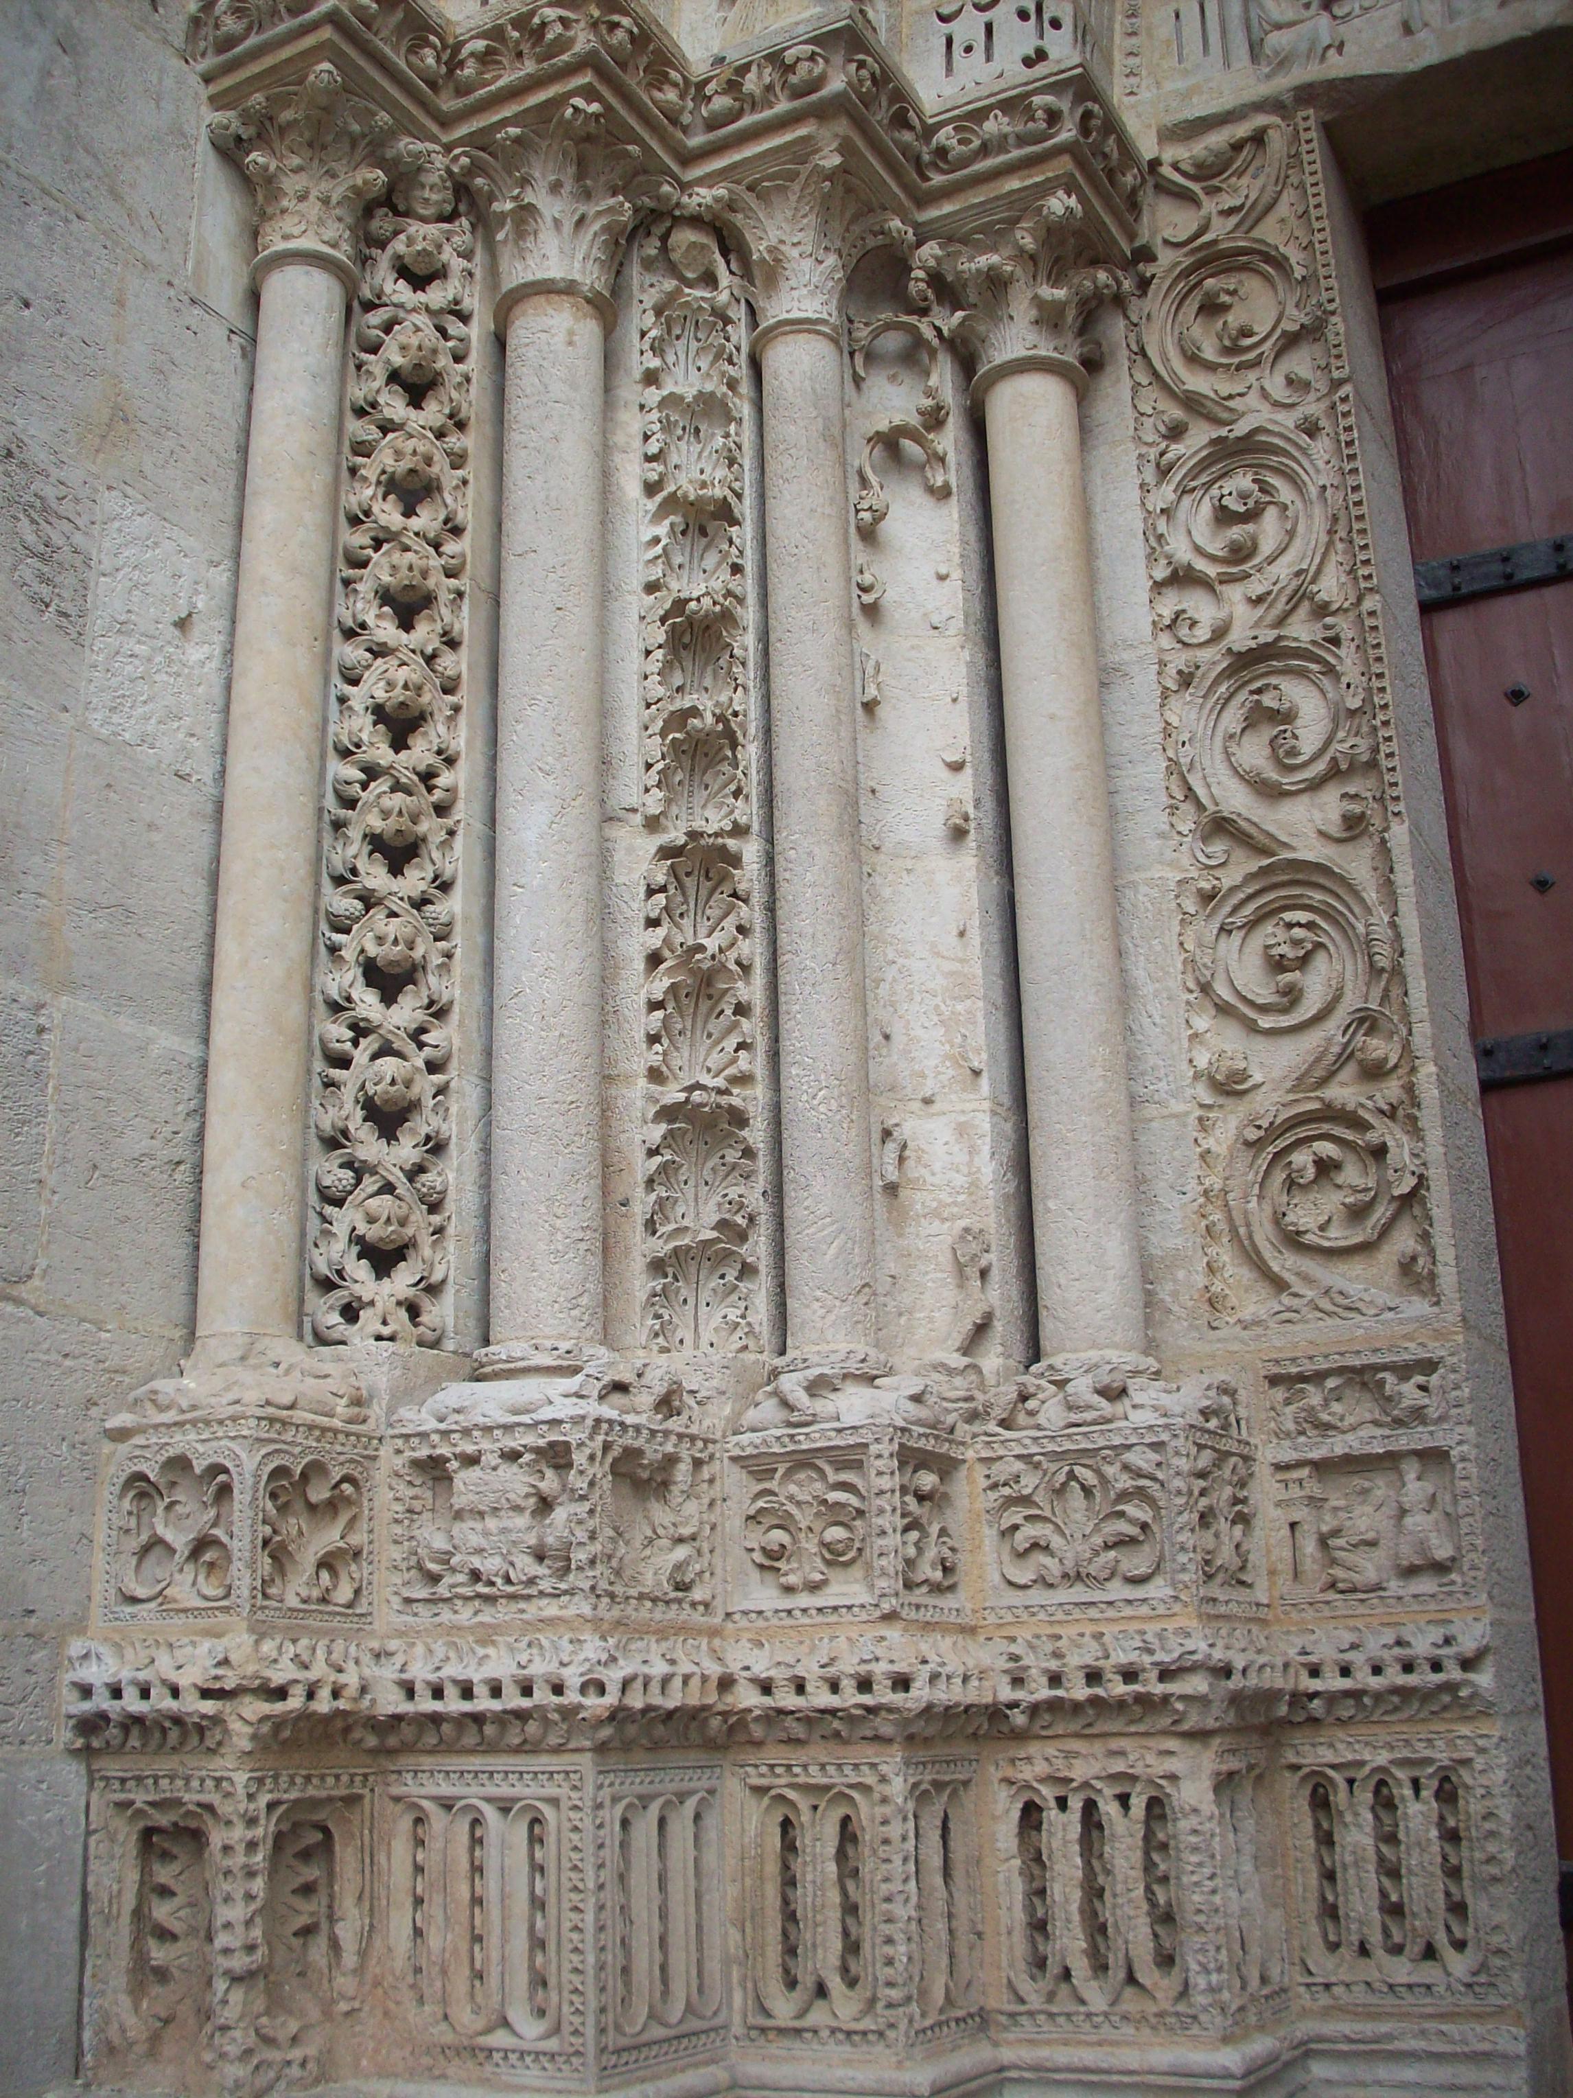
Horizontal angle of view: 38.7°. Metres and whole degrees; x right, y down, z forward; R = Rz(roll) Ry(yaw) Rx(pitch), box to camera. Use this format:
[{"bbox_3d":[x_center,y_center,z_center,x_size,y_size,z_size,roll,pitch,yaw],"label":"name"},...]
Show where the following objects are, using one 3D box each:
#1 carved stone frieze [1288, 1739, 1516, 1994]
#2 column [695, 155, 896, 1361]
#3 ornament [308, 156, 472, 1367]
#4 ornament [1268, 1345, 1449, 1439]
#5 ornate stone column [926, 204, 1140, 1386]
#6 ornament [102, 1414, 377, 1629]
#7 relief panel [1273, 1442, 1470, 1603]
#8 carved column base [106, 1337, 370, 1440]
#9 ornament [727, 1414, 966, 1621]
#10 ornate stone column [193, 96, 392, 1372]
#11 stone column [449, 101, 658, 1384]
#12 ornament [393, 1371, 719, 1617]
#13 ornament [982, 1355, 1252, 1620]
[{"bbox_3d":[0.914,1.221,3.359,0.320,0.371,0.082,-11,-20,27],"label":"carved stone frieze"},{"bbox_3d":[0.048,-0.507,3.881,0.279,2.139,0.279,-11,-20,27],"label":"column"},{"bbox_3d":[-0.643,-0.560,3.680,0.208,2.078,0.102,4,-18,-16],"label":"ornament"},{"bbox_3d":[0.914,0.550,3.583,0.285,0.135,0.064,-11,-20,27],"label":"ornament"},{"bbox_3d":[0.464,-0.513,3.886,0.238,2.099,0.238,-11,-20,27],"label":"ornate stone column"},{"bbox_3d":[-0.776,0.680,3.166,0.276,0.276,0.276,-11,-20,27],"label":"ornament"},{"bbox_3d":[0.918,0.751,3.537,0.306,0.252,0.082,-11,-20,27],"label":"relief panel"},{"bbox_3d":[-0.782,0.500,3.229,0.285,0.123,0.285,-11,-20,27],"label":"carved column base"},{"bbox_3d":[0.092,0.735,3.425,0.303,0.282,0.252,-11,-20,27],"label":"ornament"},{"bbox_3d":[-0.806,-0.586,3.579,0.230,2.134,0.230,-11,-20,27],"label":"ornate stone column"},{"bbox_3d":[-0.396,-0.526,3.746,0.272,2.183,0.272,-11,-20,27],"label":"stone column"},{"bbox_3d":[-0.341,0.675,3.340,0.364,0.360,0.333,-11,-20,27],"label":"ornament"},{"bbox_3d":[0.522,0.703,3.538,0.355,0.384,0.354,-11,-20,27],"label":"ornament"}]

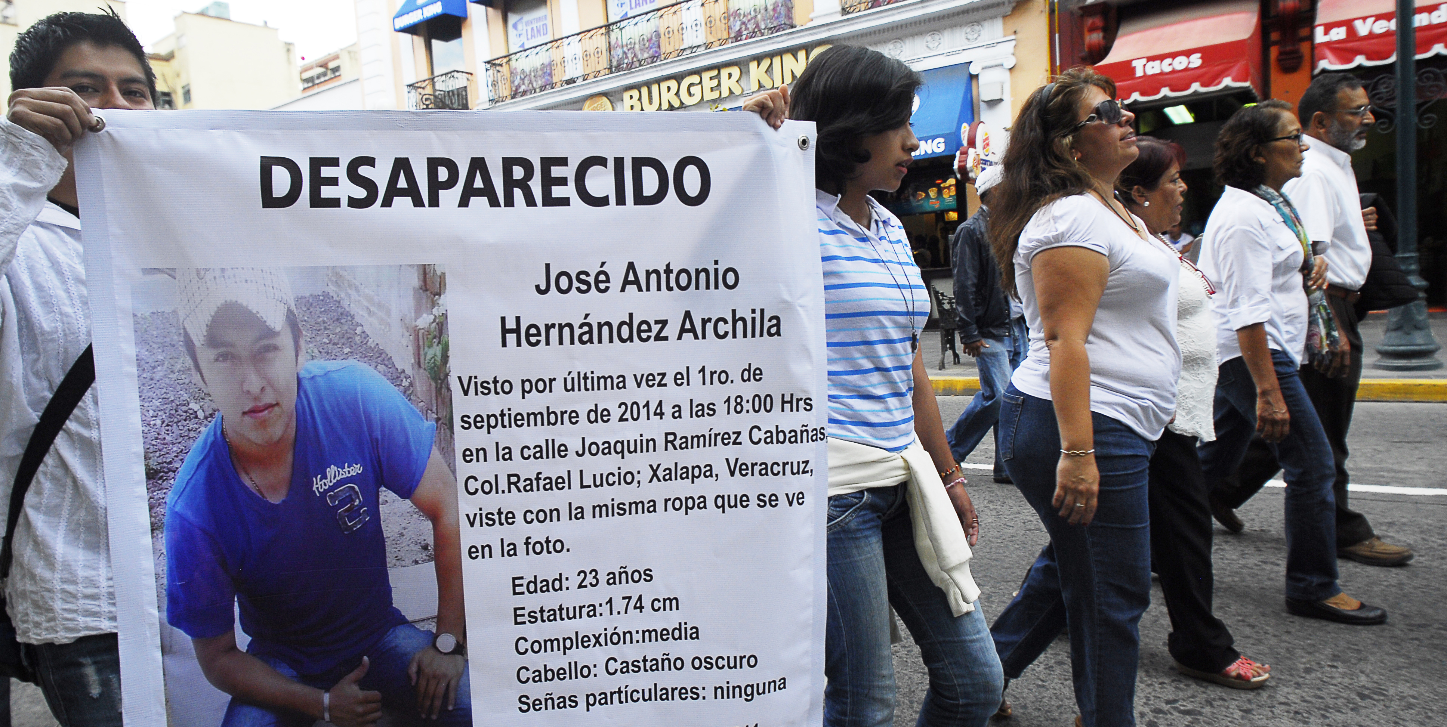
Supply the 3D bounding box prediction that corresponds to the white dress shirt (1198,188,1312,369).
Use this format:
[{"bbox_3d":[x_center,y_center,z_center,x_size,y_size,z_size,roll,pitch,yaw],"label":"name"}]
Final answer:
[{"bbox_3d":[1.658,-0.270,2.640,0.330,0.600,0.460,-1,7,32],"label":"white dress shirt"}]

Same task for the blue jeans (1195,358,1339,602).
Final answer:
[{"bbox_3d":[1.703,0.325,2.701,0.460,0.860,0.410,-1,7,32],"label":"blue jeans"}]

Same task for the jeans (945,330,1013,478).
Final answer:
[{"bbox_3d":[1.405,0.157,4.447,0.560,0.900,0.420,-1,7,32],"label":"jeans"}]

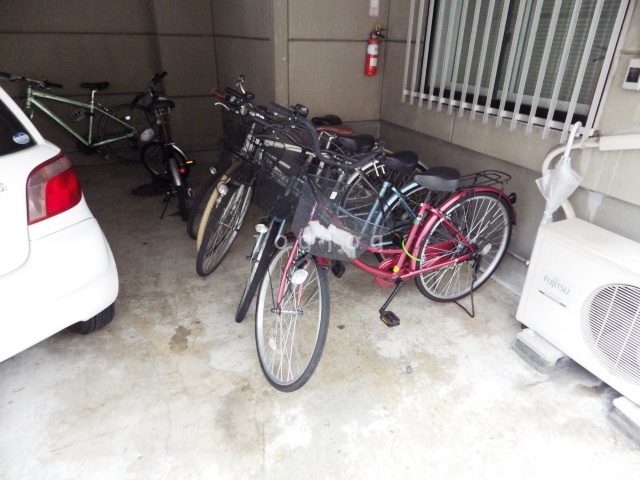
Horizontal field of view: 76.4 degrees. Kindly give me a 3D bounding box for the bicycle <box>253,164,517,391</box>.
[{"bbox_3d":[0.481,-0.011,1.970,1.480,1.030,0.610,-11,29,-21],"label":"bicycle"}]

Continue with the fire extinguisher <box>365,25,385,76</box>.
[{"bbox_3d":[0.431,-1.527,3.276,0.150,0.385,0.125,-12,29,-22],"label":"fire extinguisher"}]

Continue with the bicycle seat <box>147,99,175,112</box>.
[{"bbox_3d":[-1.351,-1.143,3.457,0.205,0.100,0.260,-11,29,-20],"label":"bicycle seat"}]

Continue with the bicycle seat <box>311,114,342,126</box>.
[{"bbox_3d":[0.057,-0.909,3.092,0.265,0.085,0.170,-11,29,-21],"label":"bicycle seat"}]

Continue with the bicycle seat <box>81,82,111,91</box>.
[{"bbox_3d":[-2.447,-1.673,4.432,0.275,0.080,0.155,-11,29,-21],"label":"bicycle seat"}]

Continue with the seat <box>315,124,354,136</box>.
[{"bbox_3d":[0.086,-0.755,2.803,0.275,0.075,0.160,-11,29,-21],"label":"seat"}]

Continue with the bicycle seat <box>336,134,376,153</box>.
[{"bbox_3d":[0.229,-0.606,2.552,0.265,0.100,0.200,-11,29,-21],"label":"bicycle seat"}]

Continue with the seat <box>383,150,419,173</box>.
[{"bbox_3d":[0.428,-0.428,2.219,0.265,0.100,0.200,-11,29,-21],"label":"seat"}]

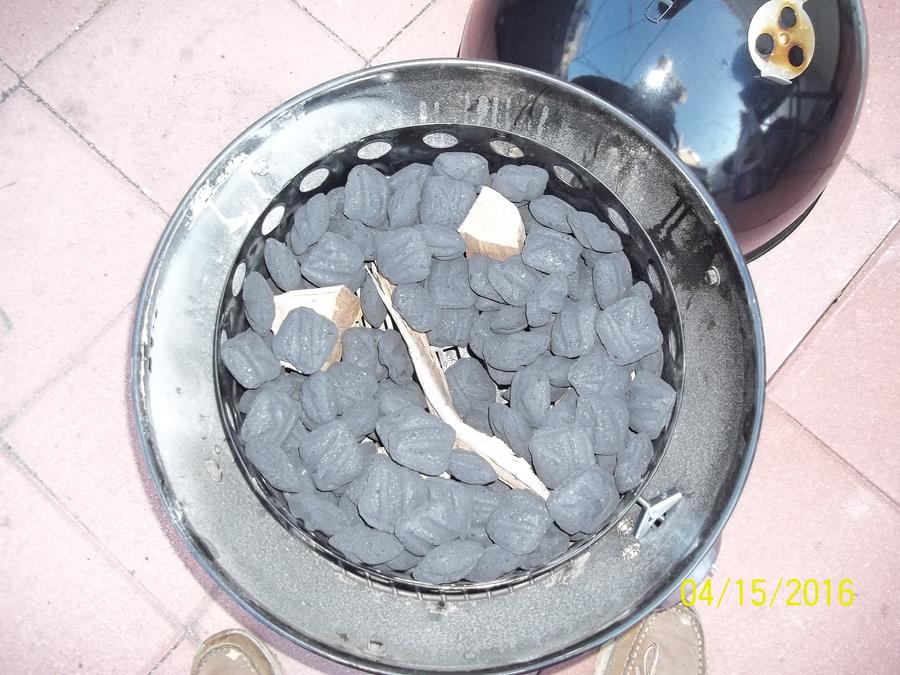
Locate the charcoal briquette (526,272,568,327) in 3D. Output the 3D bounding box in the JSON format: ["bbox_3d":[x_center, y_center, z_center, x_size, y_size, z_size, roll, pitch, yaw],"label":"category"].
[{"bbox_3d":[0.083,-0.033,0.712,0.026,0.049,0.049,37,98,37],"label":"charcoal briquette"}]

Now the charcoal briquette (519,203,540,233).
[{"bbox_3d":[0.072,-0.109,0.752,0.050,0.030,0.050,-37,82,-8],"label":"charcoal briquette"}]

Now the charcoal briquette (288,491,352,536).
[{"bbox_3d":[-0.112,0.150,0.715,0.053,0.028,0.052,31,58,-2],"label":"charcoal briquette"}]

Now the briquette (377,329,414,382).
[{"bbox_3d":[-0.046,0.015,0.717,0.029,0.050,0.050,-18,90,4],"label":"briquette"}]

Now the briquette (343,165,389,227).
[{"bbox_3d":[-0.072,-0.122,0.713,0.046,0.050,0.029,19,33,31],"label":"briquette"}]

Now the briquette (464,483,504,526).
[{"bbox_3d":[0.026,0.136,0.678,0.050,0.030,0.050,11,84,1],"label":"briquette"}]

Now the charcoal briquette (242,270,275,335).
[{"bbox_3d":[-0.163,-0.030,0.706,0.026,0.049,0.049,-9,94,-6],"label":"charcoal briquette"}]

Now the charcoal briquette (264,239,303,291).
[{"bbox_3d":[-0.143,-0.063,0.715,0.028,0.052,0.053,-31,90,5],"label":"charcoal briquette"}]

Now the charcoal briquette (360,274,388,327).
[{"bbox_3d":[-0.067,-0.035,0.740,0.028,0.052,0.053,-12,90,3],"label":"charcoal briquette"}]

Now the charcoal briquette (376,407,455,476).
[{"bbox_3d":[-0.026,0.082,0.649,0.049,0.026,0.049,23,70,10],"label":"charcoal briquette"}]

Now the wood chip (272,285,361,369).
[{"bbox_3d":[-0.117,-0.008,0.716,0.069,0.045,0.065,-8,96,-20],"label":"wood chip"}]

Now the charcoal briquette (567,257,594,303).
[{"bbox_3d":[0.113,-0.050,0.735,0.050,0.030,0.050,-11,82,-5],"label":"charcoal briquette"}]

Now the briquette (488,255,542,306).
[{"bbox_3d":[0.058,-0.050,0.729,0.052,0.029,0.052,46,58,1],"label":"briquette"}]

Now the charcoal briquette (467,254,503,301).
[{"bbox_3d":[0.035,-0.052,0.728,0.050,0.030,0.050,-30,82,9],"label":"charcoal briquette"}]

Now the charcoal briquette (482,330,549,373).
[{"bbox_3d":[0.057,0.009,0.714,0.052,0.030,0.052,-11,32,-23],"label":"charcoal briquette"}]

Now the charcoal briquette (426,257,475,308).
[{"bbox_3d":[0.000,-0.049,0.720,0.052,0.028,0.053,0,84,0],"label":"charcoal briquette"}]

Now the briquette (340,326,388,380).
[{"bbox_3d":[-0.072,0.014,0.720,0.050,0.029,0.050,0,87,-2],"label":"briquette"}]

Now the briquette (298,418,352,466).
[{"bbox_3d":[-0.096,0.091,0.662,0.050,0.029,0.050,-30,87,-6],"label":"briquette"}]

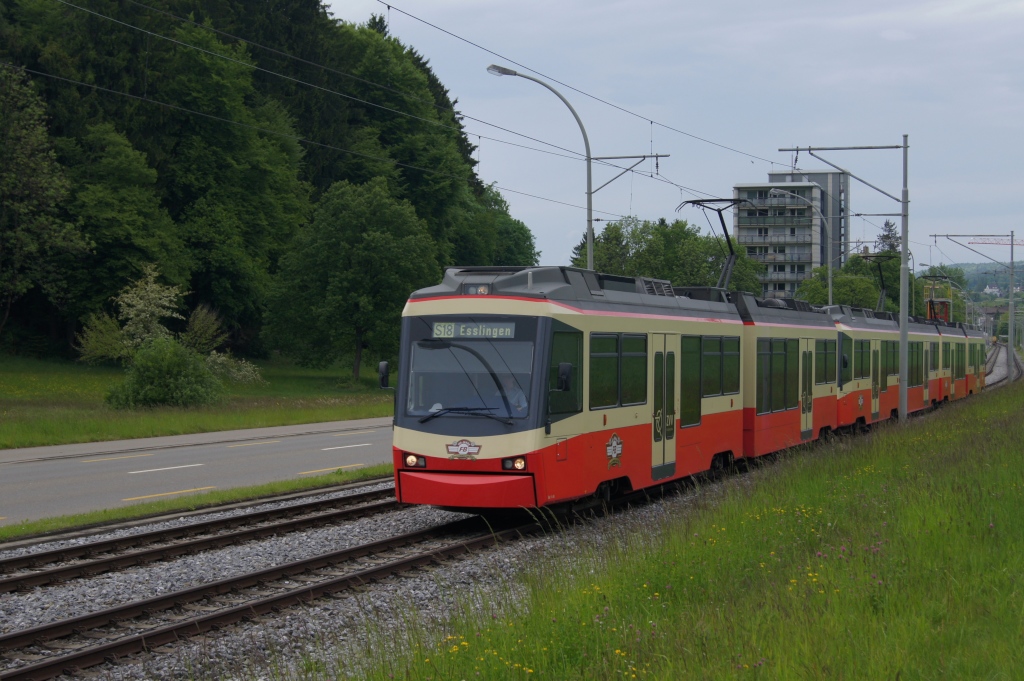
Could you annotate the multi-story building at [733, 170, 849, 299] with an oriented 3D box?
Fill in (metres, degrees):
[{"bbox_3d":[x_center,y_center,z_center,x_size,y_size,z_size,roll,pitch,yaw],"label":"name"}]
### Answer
[{"bbox_3d":[43.000,-10.500,259.000,15.800,30.000,17.000,0,0,17],"label":"multi-story building"}]

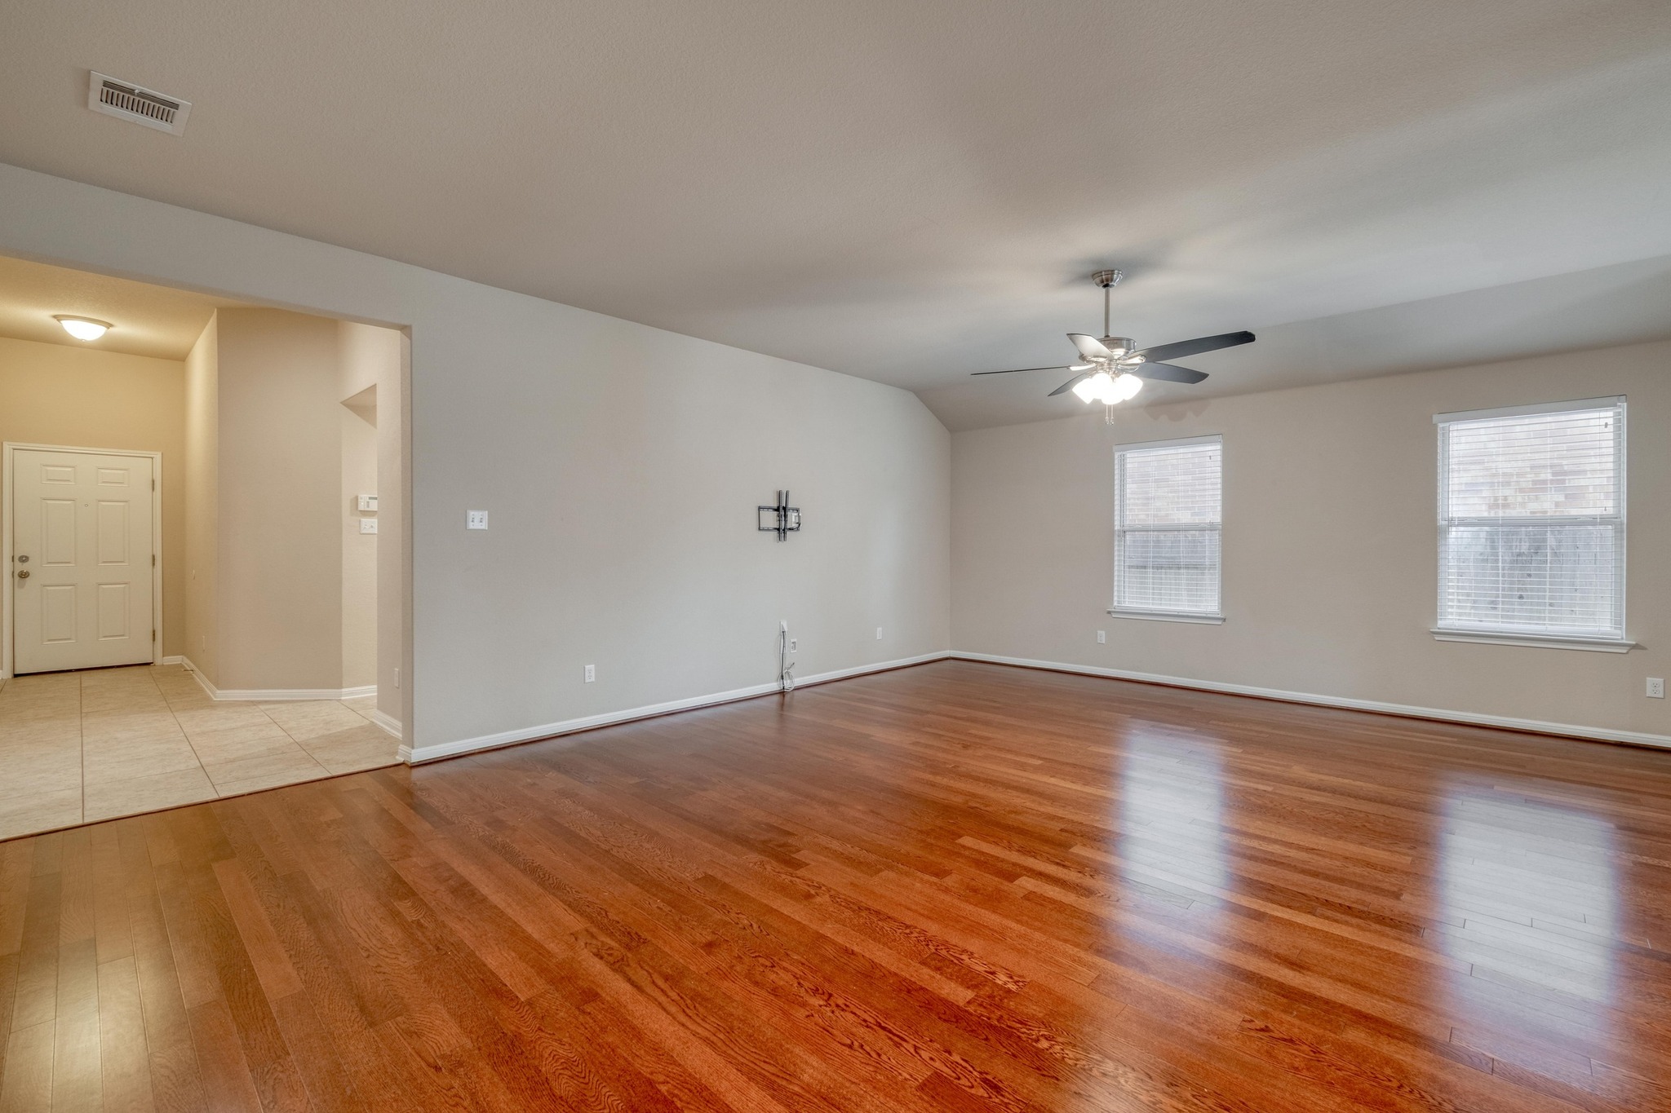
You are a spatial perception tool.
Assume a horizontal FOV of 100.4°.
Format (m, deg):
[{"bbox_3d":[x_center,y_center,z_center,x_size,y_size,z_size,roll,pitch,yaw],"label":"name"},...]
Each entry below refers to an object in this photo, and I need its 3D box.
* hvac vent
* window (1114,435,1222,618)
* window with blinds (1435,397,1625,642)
[{"bbox_3d":[-2.450,-1.578,2.453,0.290,0.022,0.241,1,1,44],"label":"hvac vent"},{"bbox_3d":[2.873,-0.254,6.034,0.891,1.486,0.100,1,1,44],"label":"window"},{"bbox_3d":[4.448,-0.228,4.497,0.873,1.465,0.100,1,1,44],"label":"window with blinds"}]

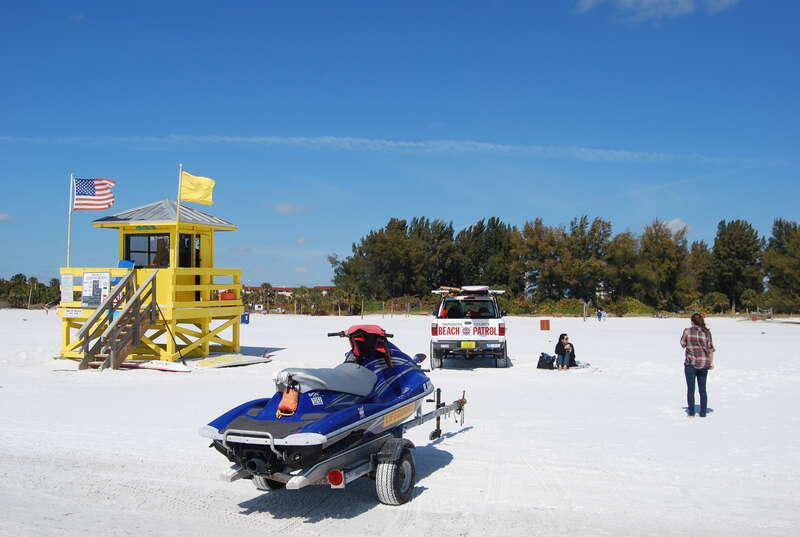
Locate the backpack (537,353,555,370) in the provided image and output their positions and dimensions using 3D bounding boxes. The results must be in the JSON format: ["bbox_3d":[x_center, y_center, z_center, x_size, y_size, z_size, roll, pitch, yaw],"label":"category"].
[{"bbox_3d":[3.418,2.170,18.700,0.420,0.380,0.280,0,-2,0],"label":"backpack"}]

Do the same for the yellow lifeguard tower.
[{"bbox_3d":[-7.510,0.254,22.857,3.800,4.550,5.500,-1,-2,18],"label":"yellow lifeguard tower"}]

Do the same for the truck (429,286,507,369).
[{"bbox_3d":[1.800,1.476,20.558,1.850,1.900,5.050,0,-2,6],"label":"truck"}]

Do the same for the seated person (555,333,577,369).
[{"bbox_3d":[3.843,1.929,18.500,0.520,0.850,0.650,0,-2,-5],"label":"seated person"}]

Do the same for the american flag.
[{"bbox_3d":[-8.623,-2.087,22.700,1.220,0.920,0.300,0,-2,0],"label":"american flag"}]

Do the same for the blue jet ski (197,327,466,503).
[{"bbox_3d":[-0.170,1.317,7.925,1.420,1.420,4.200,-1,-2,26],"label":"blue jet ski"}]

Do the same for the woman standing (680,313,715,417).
[{"bbox_3d":[4.769,1.547,12.850,0.520,1.660,0.360,0,-2,6],"label":"woman standing"}]

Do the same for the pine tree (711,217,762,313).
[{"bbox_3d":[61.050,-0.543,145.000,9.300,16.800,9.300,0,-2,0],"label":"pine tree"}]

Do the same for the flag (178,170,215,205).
[{"bbox_3d":[-5.495,-2.166,21.700,0.950,0.900,0.250,0,-2,0],"label":"flag"}]

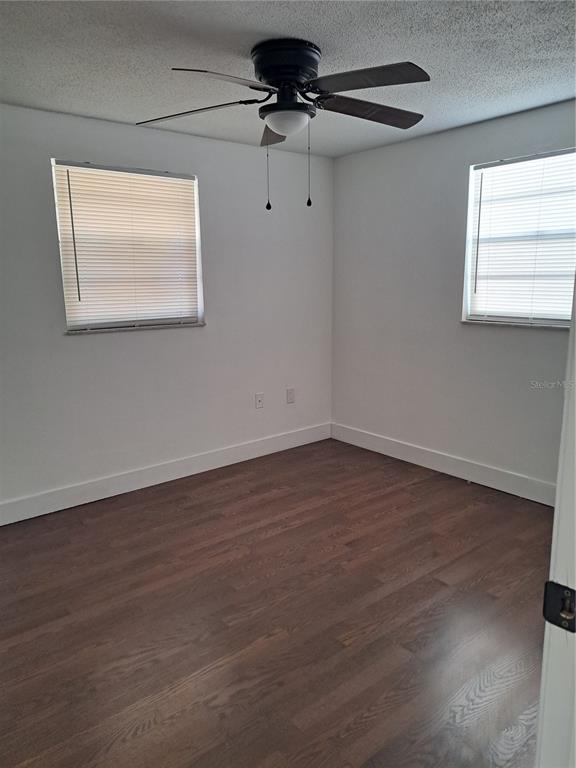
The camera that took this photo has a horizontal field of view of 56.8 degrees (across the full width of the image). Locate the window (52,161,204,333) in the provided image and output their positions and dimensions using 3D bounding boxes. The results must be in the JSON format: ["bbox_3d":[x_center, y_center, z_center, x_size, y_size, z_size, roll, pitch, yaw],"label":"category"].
[{"bbox_3d":[-0.982,-0.846,3.393,0.938,0.980,0.100,-10,15,-38],"label":"window"}]

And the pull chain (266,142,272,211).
[{"bbox_3d":[-0.084,-0.920,2.334,0.021,0.306,0.021,-1,12,-2],"label":"pull chain"}]

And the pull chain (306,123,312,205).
[{"bbox_3d":[0.089,-0.923,2.231,0.021,0.343,0.021,0,12,2],"label":"pull chain"}]

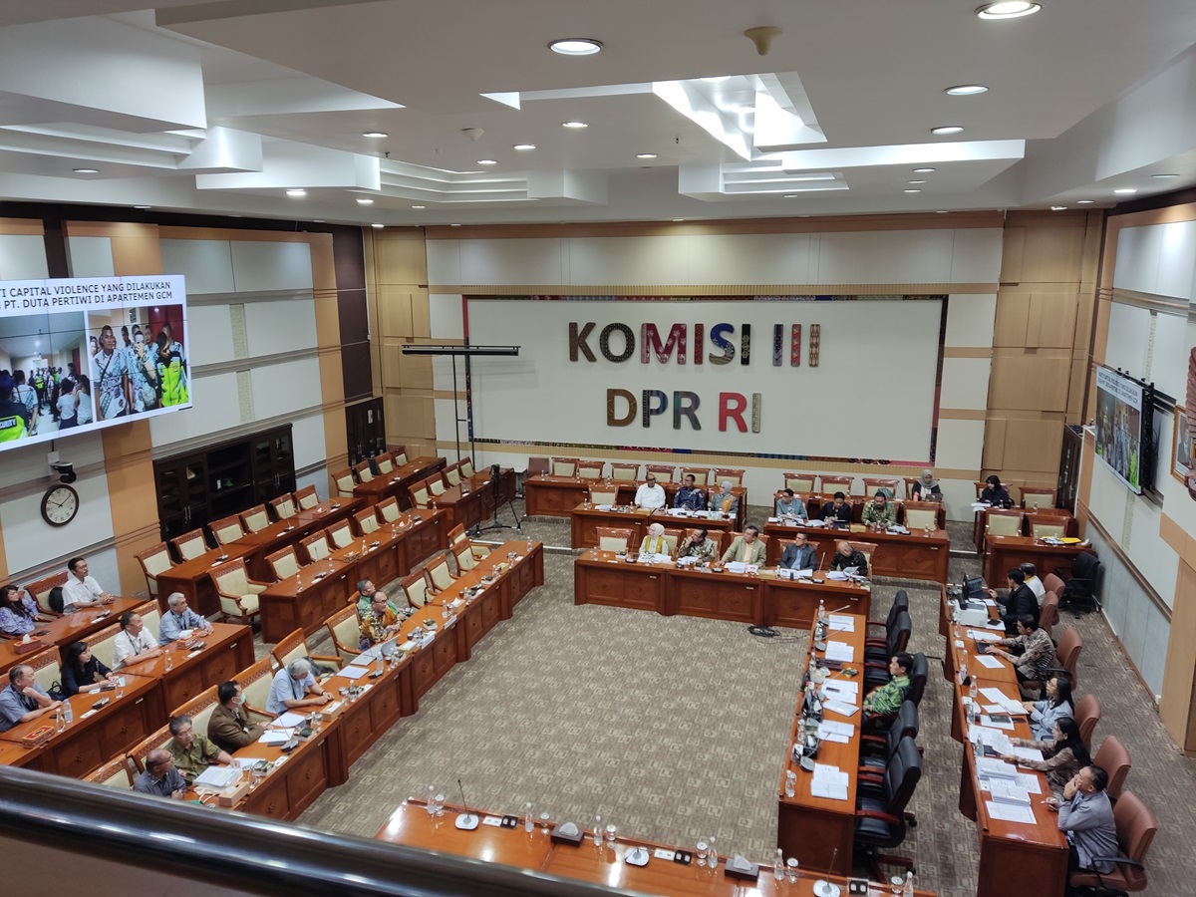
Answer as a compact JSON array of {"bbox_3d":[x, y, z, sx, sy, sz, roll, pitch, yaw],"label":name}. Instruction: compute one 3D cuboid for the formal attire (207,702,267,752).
[{"bbox_3d":[-3.693,2.891,8.992,0.630,0.600,0.580,2,13,13],"label":"formal attire"}]

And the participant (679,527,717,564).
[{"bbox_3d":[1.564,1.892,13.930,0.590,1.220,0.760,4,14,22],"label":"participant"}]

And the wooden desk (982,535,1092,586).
[{"bbox_3d":[7.261,1.930,14.190,1.580,0.760,0.650,3,13,18],"label":"wooden desk"}]

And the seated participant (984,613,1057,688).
[{"bbox_3d":[5.039,2.618,10.392,0.820,1.240,0.560,3,13,18],"label":"seated participant"}]

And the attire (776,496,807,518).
[{"bbox_3d":[3.465,1.191,15.529,0.530,0.600,0.500,3,13,18],"label":"attire"}]

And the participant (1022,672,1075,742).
[{"bbox_3d":[4.610,2.929,8.970,0.730,1.260,0.500,3,13,15],"label":"participant"}]

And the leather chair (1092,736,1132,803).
[{"bbox_3d":[4.481,3.234,8.044,0.650,1.050,0.600,3,13,18],"label":"leather chair"}]

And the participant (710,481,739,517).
[{"bbox_3d":[2.372,1.270,16.364,0.530,1.270,0.700,4,13,23],"label":"participant"}]

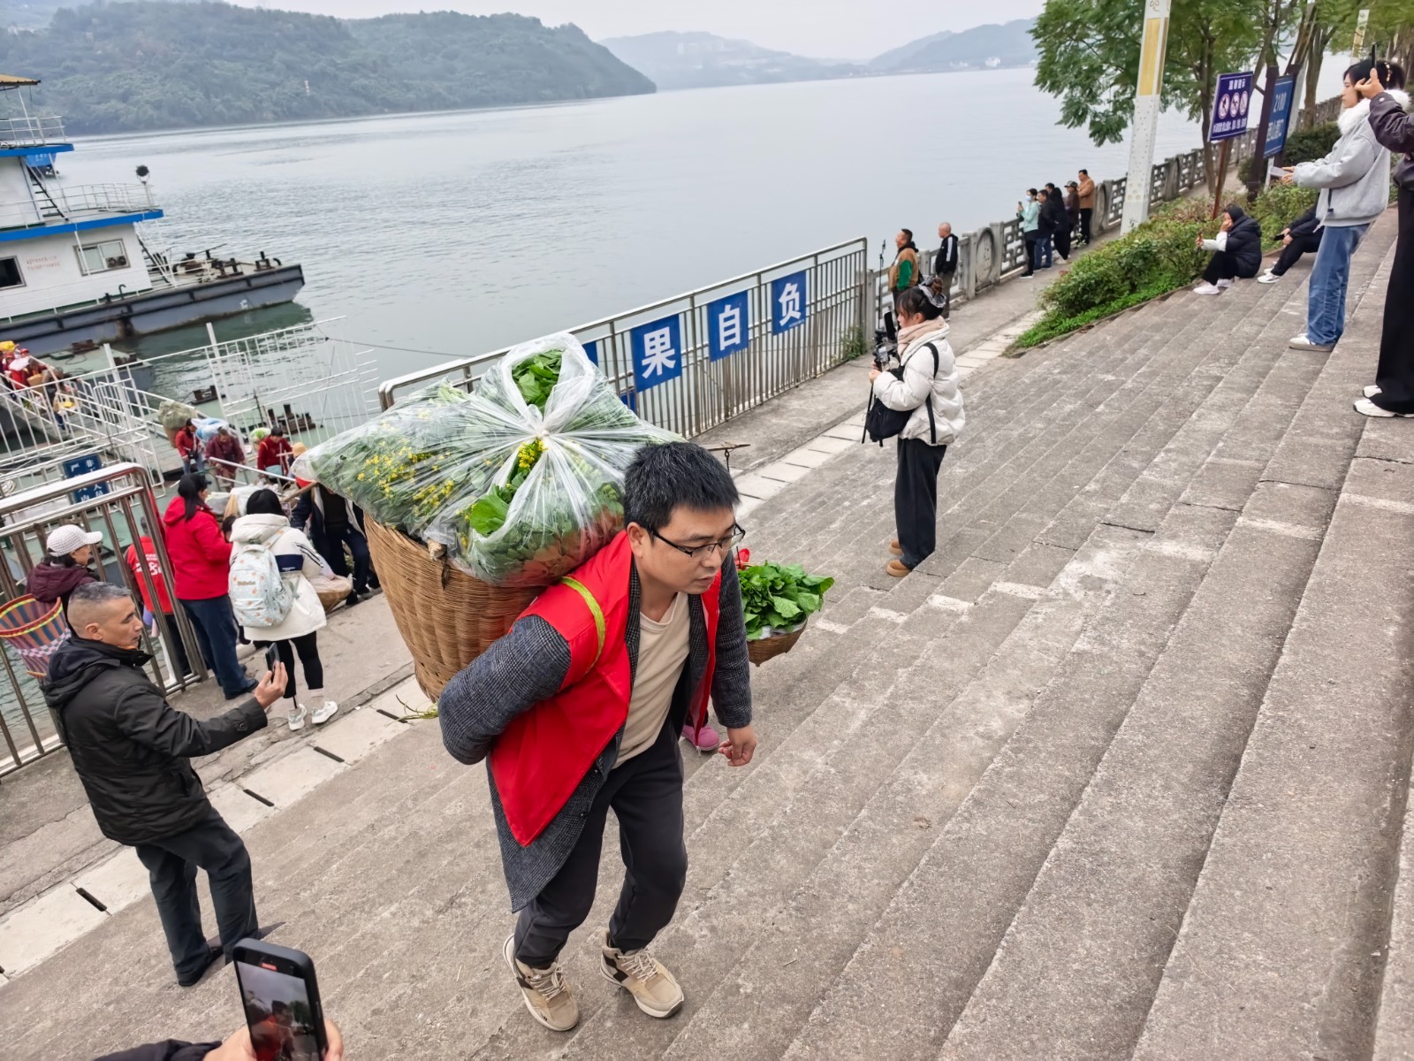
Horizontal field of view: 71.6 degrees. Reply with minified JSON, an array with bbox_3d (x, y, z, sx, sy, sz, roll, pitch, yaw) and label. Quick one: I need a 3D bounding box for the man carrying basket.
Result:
[{"bbox_3d":[-0.256,0.529,2.165,0.780,1.600,0.640,17,32,36],"label":"man carrying basket"}]

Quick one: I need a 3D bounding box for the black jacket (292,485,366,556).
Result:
[{"bbox_3d":[-2.994,-0.275,7.856,0.580,0.700,0.420,-19,30,-31],"label":"black jacket"}]

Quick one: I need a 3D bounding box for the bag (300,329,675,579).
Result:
[{"bbox_3d":[-0.484,-0.200,2.135,0.800,0.450,0.560,0,25,5],"label":"bag"}]

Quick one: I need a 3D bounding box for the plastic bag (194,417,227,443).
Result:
[{"bbox_3d":[-7.800,-1.570,15.400,0.550,0.420,0.480,-2,25,0],"label":"plastic bag"}]

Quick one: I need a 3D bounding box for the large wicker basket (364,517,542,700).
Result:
[{"bbox_3d":[-0.537,0.205,2.314,0.500,0.540,0.500,22,34,29],"label":"large wicker basket"}]

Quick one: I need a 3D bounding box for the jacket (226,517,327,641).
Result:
[{"bbox_3d":[-2.749,0.299,6.263,0.600,0.820,0.440,1,25,7],"label":"jacket"}]

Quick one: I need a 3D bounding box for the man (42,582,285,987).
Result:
[{"bbox_3d":[-1.975,0.954,3.739,0.560,1.760,0.760,19,33,38],"label":"man"}]

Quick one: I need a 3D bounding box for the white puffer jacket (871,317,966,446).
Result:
[{"bbox_3d":[1.073,-0.756,5.120,0.520,0.680,0.540,7,27,20],"label":"white puffer jacket"}]

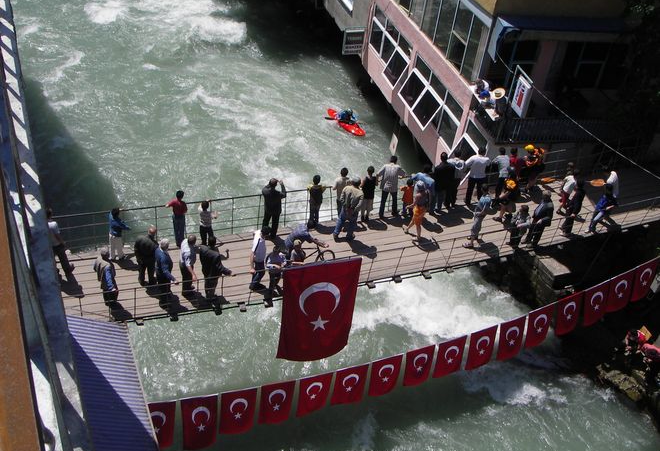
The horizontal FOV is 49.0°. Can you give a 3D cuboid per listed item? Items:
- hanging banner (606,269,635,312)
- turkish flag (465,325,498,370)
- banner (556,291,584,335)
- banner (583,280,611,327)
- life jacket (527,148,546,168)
[{"bbox_3d":[6.714,1.605,16.864,0.700,1.040,0.100,-12,30,-25],"label":"hanging banner"},{"bbox_3d":[3.360,2.725,16.131,0.710,1.040,0.120,-11,34,-24],"label":"turkish flag"},{"bbox_3d":[5.342,2.055,16.339,0.700,1.040,0.100,-12,30,-25],"label":"banner"},{"bbox_3d":[6.222,1.854,17.095,0.710,1.040,0.120,-11,29,-24],"label":"banner"},{"bbox_3d":[5.474,-1.804,19.300,0.340,0.500,0.450,16,37,11],"label":"life jacket"}]

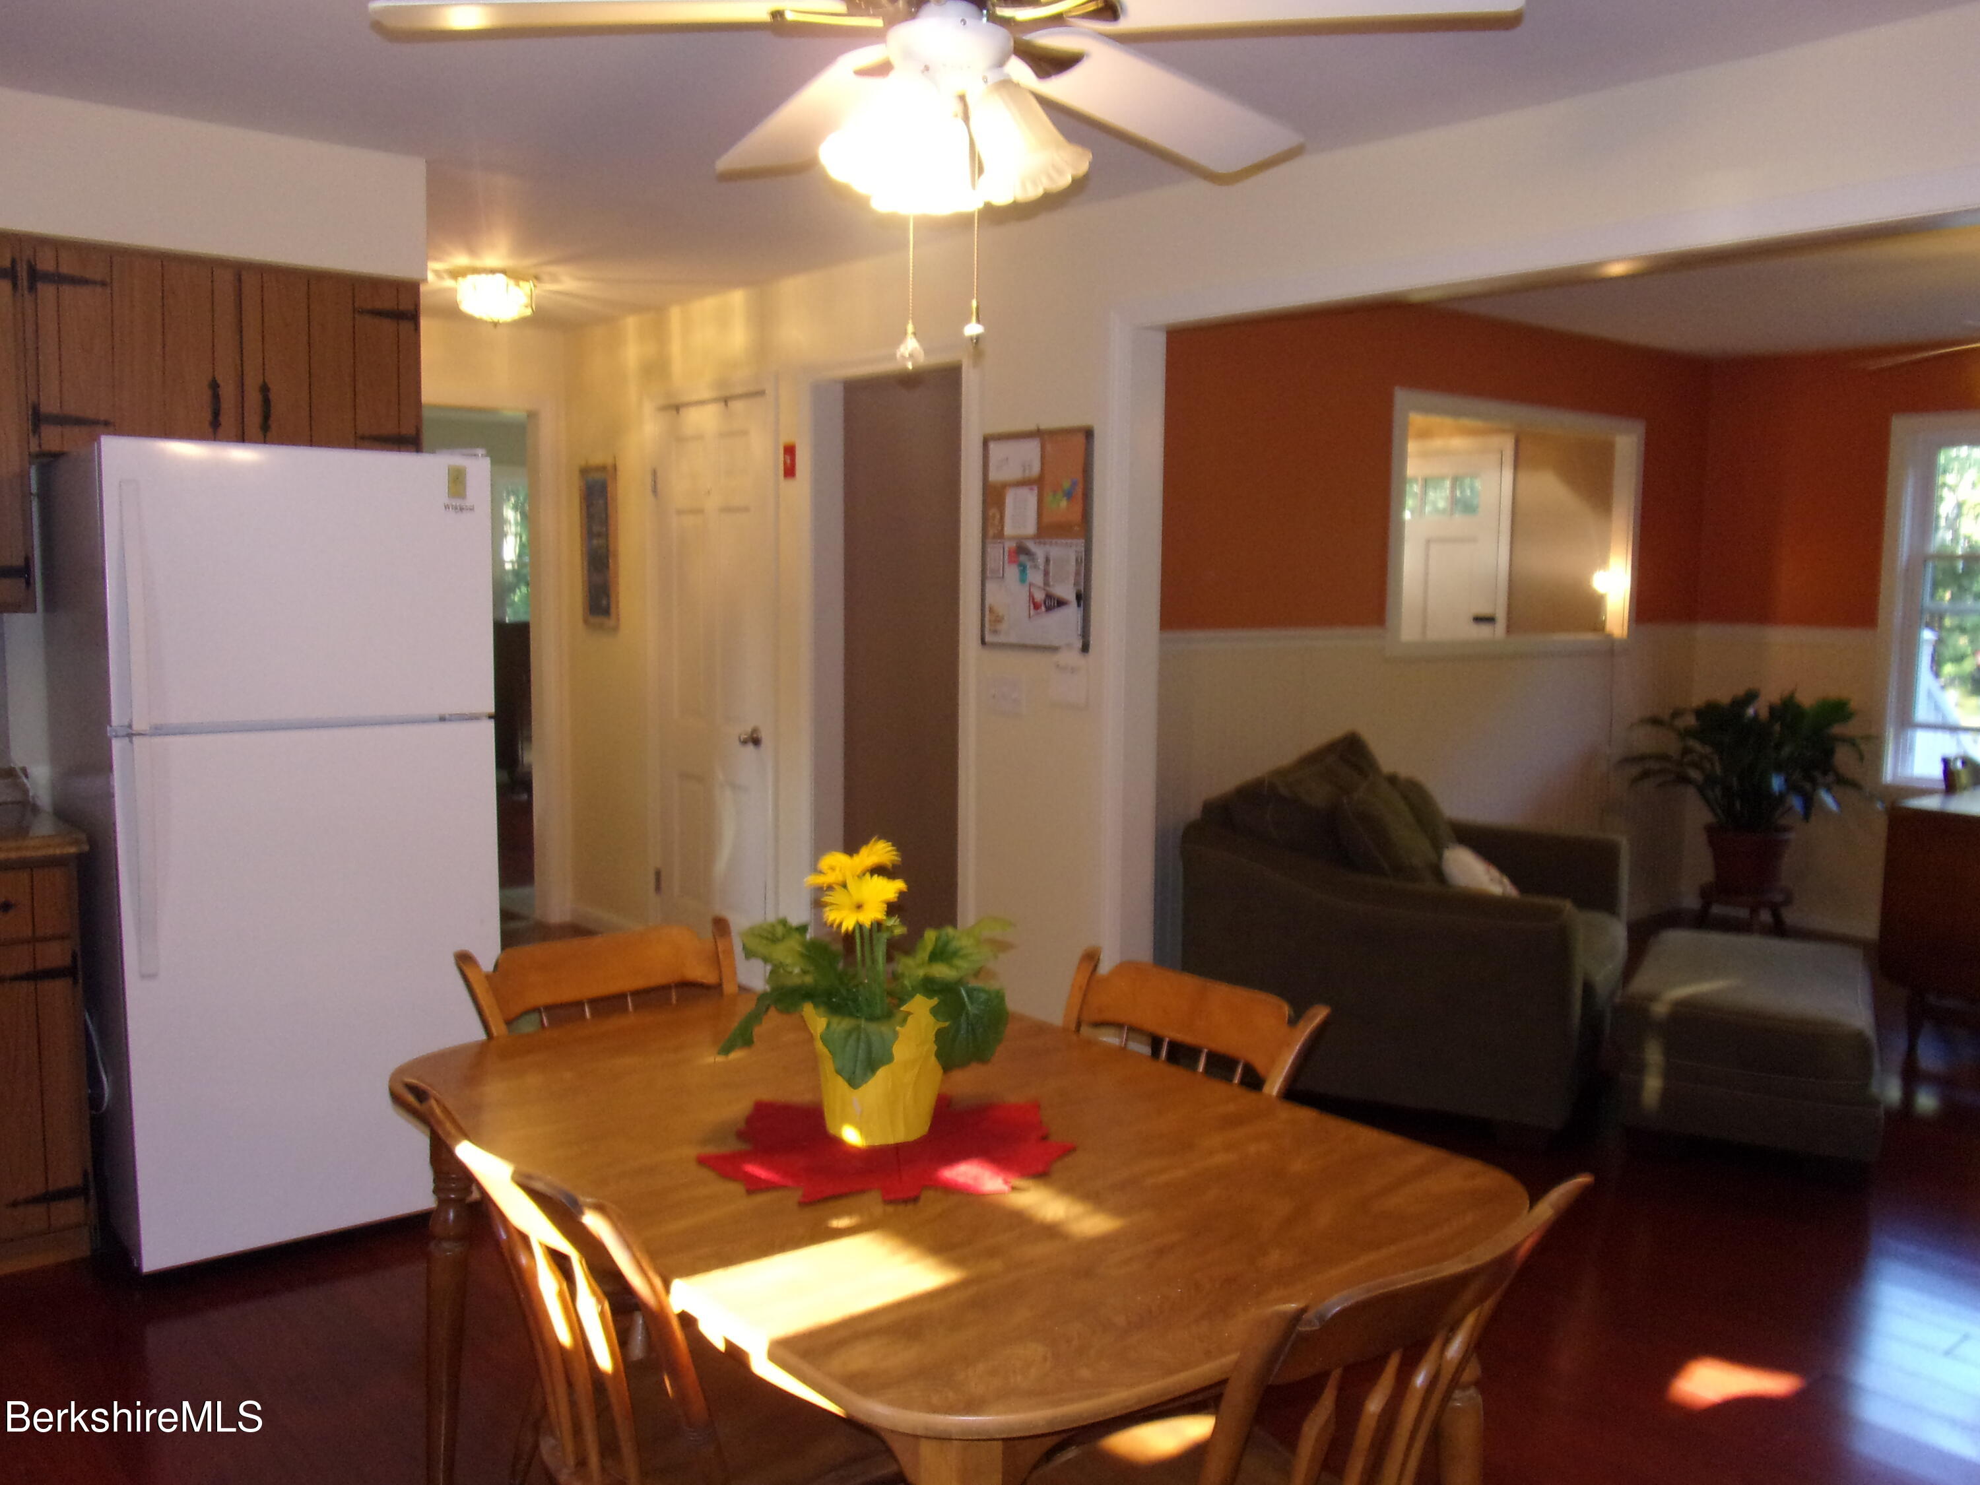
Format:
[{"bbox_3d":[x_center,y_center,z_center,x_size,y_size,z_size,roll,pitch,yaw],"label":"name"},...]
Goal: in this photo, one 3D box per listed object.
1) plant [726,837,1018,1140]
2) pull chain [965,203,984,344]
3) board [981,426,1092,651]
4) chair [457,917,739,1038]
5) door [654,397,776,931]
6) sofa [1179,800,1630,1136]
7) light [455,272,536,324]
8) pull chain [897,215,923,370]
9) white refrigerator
[{"bbox_3d":[-0.140,0.313,2.075,0.380,0.390,0.360,1,6,0],"label":"plant"},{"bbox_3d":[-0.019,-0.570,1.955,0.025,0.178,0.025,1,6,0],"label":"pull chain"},{"bbox_3d":[0.119,-0.542,4.281,0.020,0.580,0.440,-5,8,-40],"label":"board"},{"bbox_3d":[-0.527,0.767,2.552,0.460,0.860,0.520,-4,8,-34],"label":"chair"},{"bbox_3d":[-0.993,-0.174,5.668,0.050,2.030,0.745,-5,8,-40],"label":"door"},{"bbox_3d":[1.224,0.554,4.694,1.010,0.850,1.140,4,7,25],"label":"sofa"},{"bbox_3d":[-1.607,-1.440,5.211,0.270,0.140,0.270,1,6,0],"label":"light"},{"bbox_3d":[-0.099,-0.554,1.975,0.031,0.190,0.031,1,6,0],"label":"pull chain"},{"bbox_3d":[-1.617,0.213,3.616,0.755,1.700,0.740,-5,8,-40],"label":"white refrigerator"}]

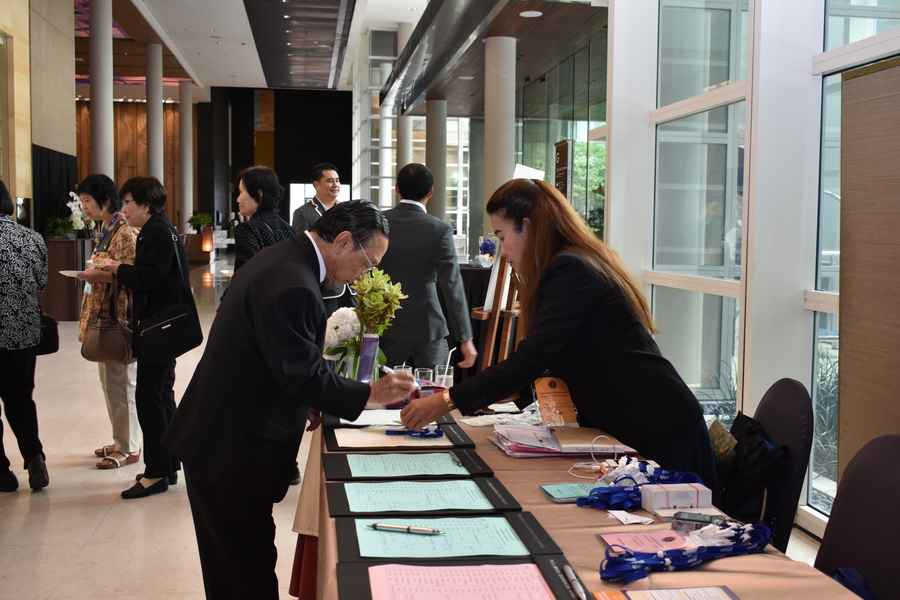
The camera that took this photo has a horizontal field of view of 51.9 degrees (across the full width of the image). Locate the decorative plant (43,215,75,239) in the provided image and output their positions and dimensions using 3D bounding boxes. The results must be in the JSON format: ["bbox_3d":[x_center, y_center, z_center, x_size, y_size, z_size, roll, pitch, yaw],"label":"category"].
[{"bbox_3d":[-5.487,-1.030,12.963,0.450,0.340,0.430,-1,5,-22],"label":"decorative plant"}]

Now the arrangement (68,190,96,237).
[{"bbox_3d":[-4.723,-1.094,11.855,0.360,0.610,0.340,1,5,0],"label":"arrangement"}]

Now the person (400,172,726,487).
[{"bbox_3d":[0.295,0.406,2.575,0.880,1.460,0.530,2,5,18],"label":"person"}]

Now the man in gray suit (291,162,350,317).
[{"bbox_3d":[-0.775,0.002,5.918,0.500,1.730,0.330,-3,6,-41],"label":"man in gray suit"}]

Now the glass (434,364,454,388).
[{"bbox_3d":[-0.019,0.280,3.136,0.062,0.105,0.062,1,5,0],"label":"glass"}]

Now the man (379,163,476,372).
[{"bbox_3d":[-0.167,0.135,4.724,0.540,1.660,0.320,1,4,9],"label":"man"}]

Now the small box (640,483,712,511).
[{"bbox_3d":[0.473,0.419,1.936,0.128,0.050,0.056,0,5,-9],"label":"small box"}]

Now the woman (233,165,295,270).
[{"bbox_3d":[-0.957,0.122,4.770,0.380,1.610,0.450,4,6,29],"label":"woman"}]

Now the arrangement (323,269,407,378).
[{"bbox_3d":[-0.288,0.119,3.072,0.270,0.430,0.230,1,5,0],"label":"arrangement"}]

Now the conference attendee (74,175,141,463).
[{"bbox_3d":[-1.861,0.103,5.090,0.380,1.570,0.430,-2,6,-33],"label":"conference attendee"}]

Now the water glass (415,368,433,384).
[{"bbox_3d":[-0.091,0.282,3.157,0.062,0.095,0.062,1,5,0],"label":"water glass"}]

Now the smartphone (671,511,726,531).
[{"bbox_3d":[0.495,0.440,1.839,0.105,0.020,0.050,2,5,14],"label":"smartphone"}]

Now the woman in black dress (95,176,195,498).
[{"bbox_3d":[-1.535,0.169,4.680,0.500,1.570,0.480,0,4,-7],"label":"woman in black dress"}]

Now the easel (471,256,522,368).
[{"bbox_3d":[0.348,0.198,4.629,0.680,1.560,0.580,2,5,22],"label":"easel"}]

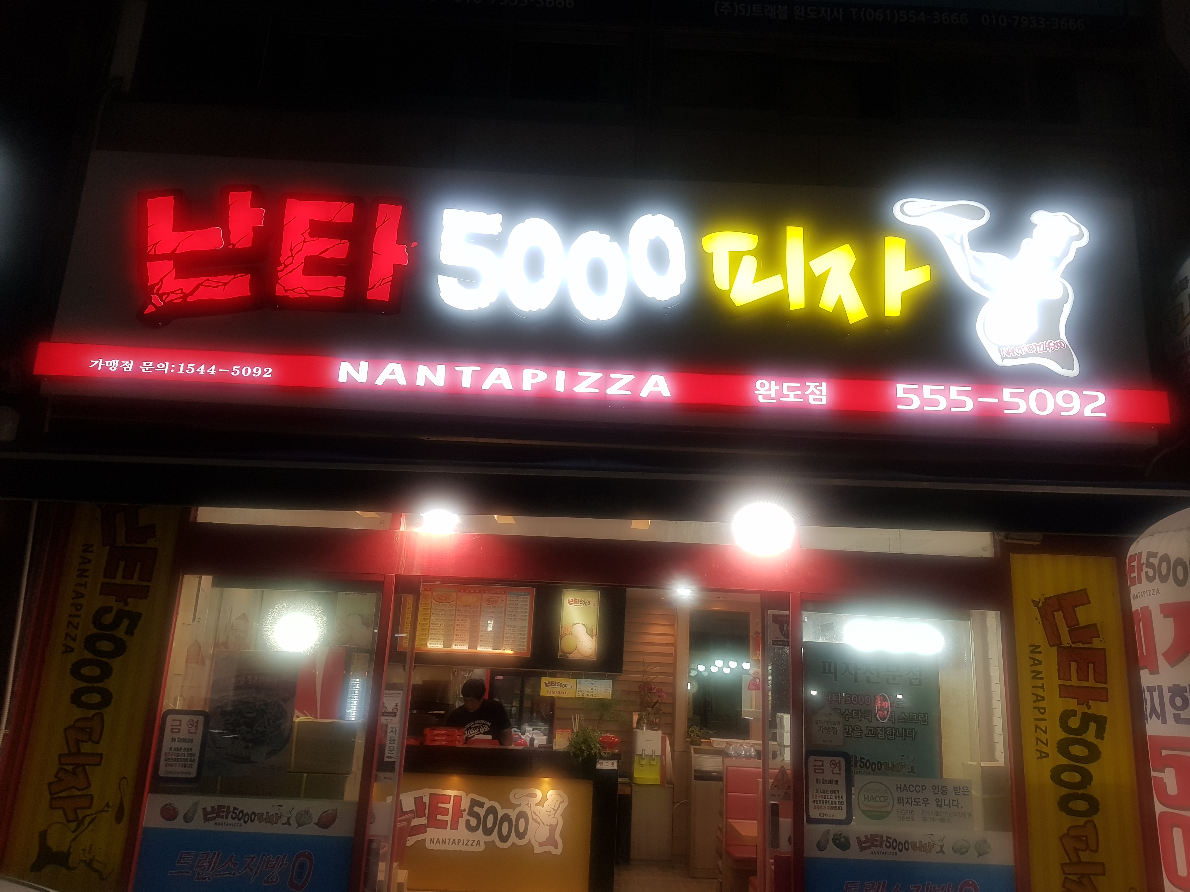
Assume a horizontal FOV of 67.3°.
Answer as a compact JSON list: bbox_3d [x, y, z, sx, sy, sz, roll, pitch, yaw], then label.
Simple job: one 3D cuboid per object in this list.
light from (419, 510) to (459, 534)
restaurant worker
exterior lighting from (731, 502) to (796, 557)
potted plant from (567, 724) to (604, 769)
[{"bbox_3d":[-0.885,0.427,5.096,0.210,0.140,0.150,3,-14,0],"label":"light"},{"bbox_3d":[-0.987,2.685,7.315,0.560,1.490,0.450,0,-14,9],"label":"restaurant worker"},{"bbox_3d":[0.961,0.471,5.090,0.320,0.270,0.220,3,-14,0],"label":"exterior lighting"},{"bbox_3d":[-0.069,2.224,6.608,0.260,0.310,0.260,3,-14,0],"label":"potted plant"}]

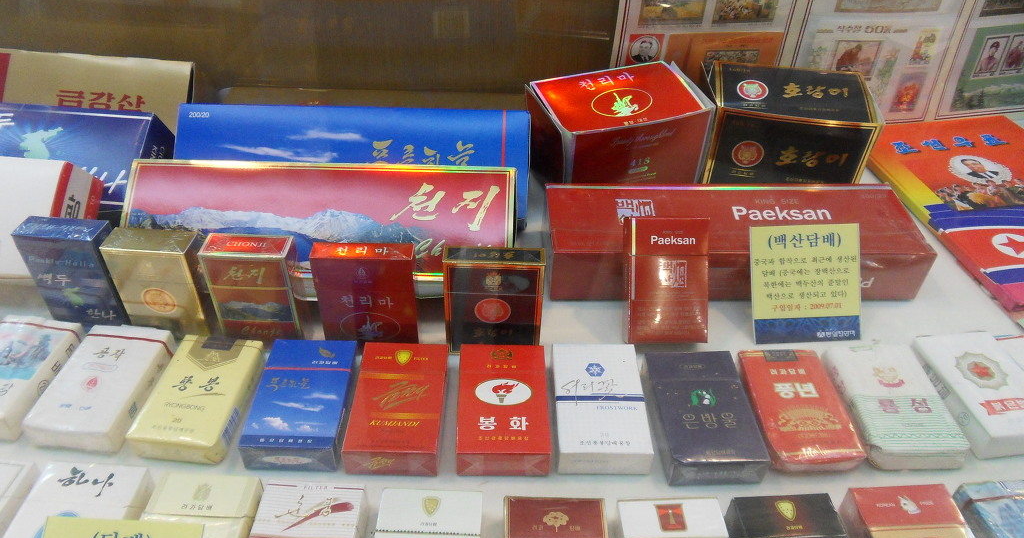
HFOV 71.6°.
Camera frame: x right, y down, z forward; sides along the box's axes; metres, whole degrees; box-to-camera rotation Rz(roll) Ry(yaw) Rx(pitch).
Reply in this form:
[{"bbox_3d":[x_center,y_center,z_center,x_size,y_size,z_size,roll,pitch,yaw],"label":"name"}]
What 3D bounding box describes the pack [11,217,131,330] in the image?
[{"bbox_3d":[-0.293,0.007,0.486,0.053,0.085,0.021,4,39,3],"label":"pack"}]

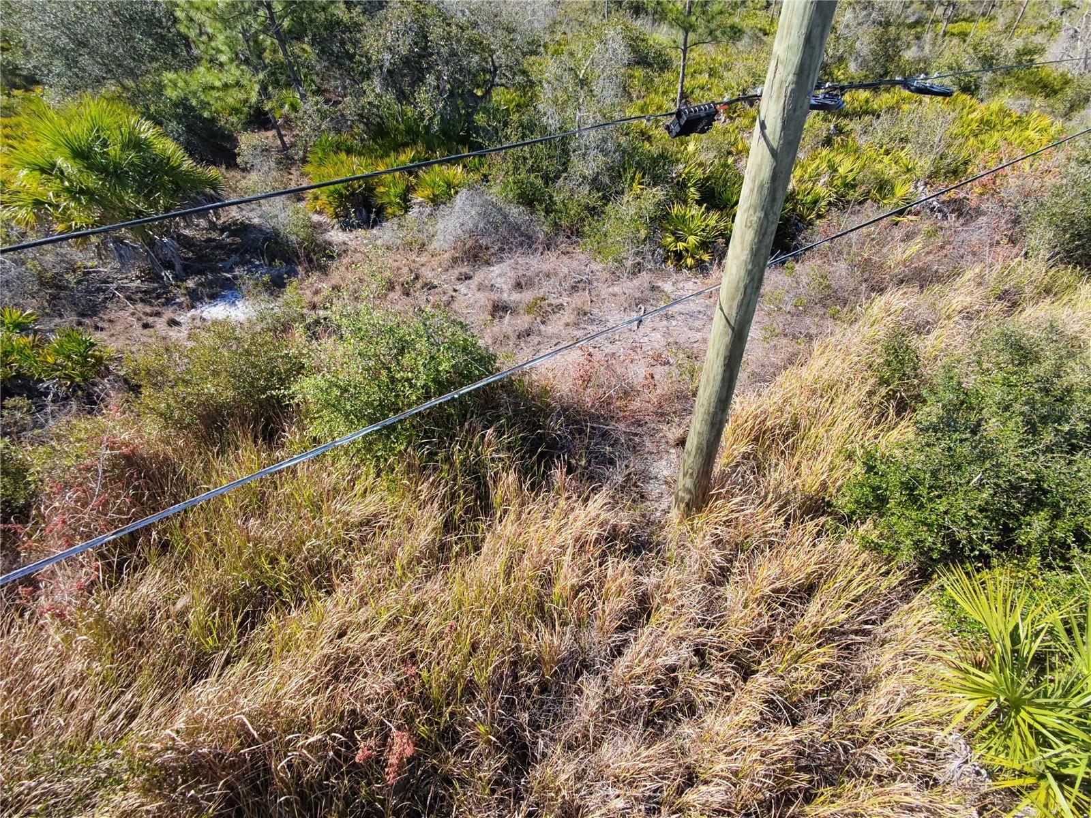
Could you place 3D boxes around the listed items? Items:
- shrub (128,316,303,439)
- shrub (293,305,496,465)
[{"bbox_3d":[-3.950,-0.320,6.120,1.900,1.350,1.750,-1,39,0],"label":"shrub"},{"bbox_3d":[-1.690,-0.230,5.850,2.200,1.550,2.000,-1,39,0],"label":"shrub"}]

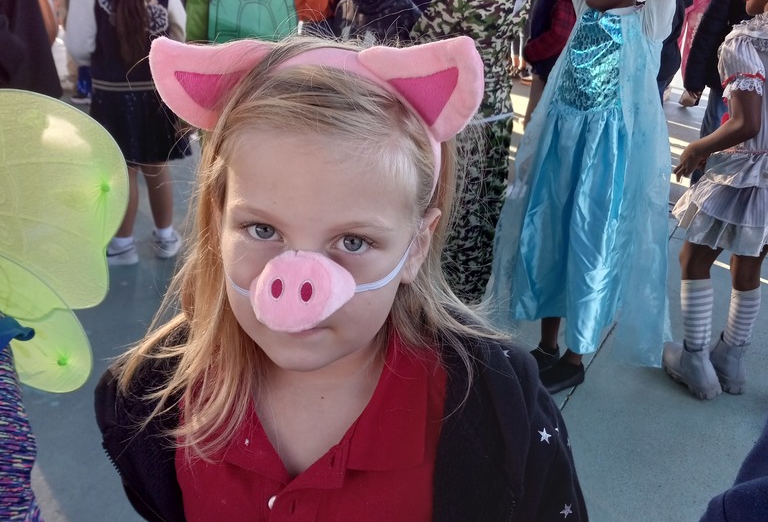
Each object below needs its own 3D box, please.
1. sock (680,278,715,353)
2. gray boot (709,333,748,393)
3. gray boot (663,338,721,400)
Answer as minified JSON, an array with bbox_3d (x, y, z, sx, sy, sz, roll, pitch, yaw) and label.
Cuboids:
[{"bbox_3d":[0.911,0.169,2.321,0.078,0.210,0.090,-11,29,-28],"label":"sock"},{"bbox_3d":[1.032,0.293,2.453,0.082,0.145,0.205,-5,26,-16],"label":"gray boot"},{"bbox_3d":[0.938,0.309,2.408,0.082,0.145,0.205,-13,29,-30],"label":"gray boot"}]

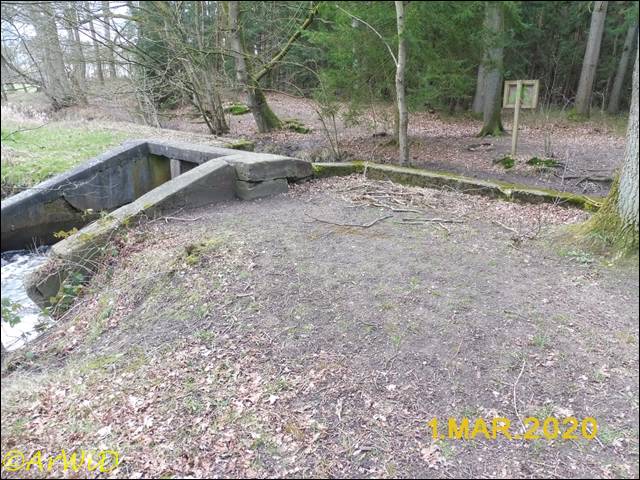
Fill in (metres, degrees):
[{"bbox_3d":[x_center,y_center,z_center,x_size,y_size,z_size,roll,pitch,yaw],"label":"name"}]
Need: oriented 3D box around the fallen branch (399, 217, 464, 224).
[{"bbox_3d":[1.550,-0.271,6.080,0.850,0.060,0.110,3,18,9],"label":"fallen branch"}]

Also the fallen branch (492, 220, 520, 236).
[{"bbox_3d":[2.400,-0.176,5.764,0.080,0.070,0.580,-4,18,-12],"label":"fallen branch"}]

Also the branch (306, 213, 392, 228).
[{"bbox_3d":[0.380,-0.280,6.077,1.230,0.080,0.500,1,18,3],"label":"branch"}]

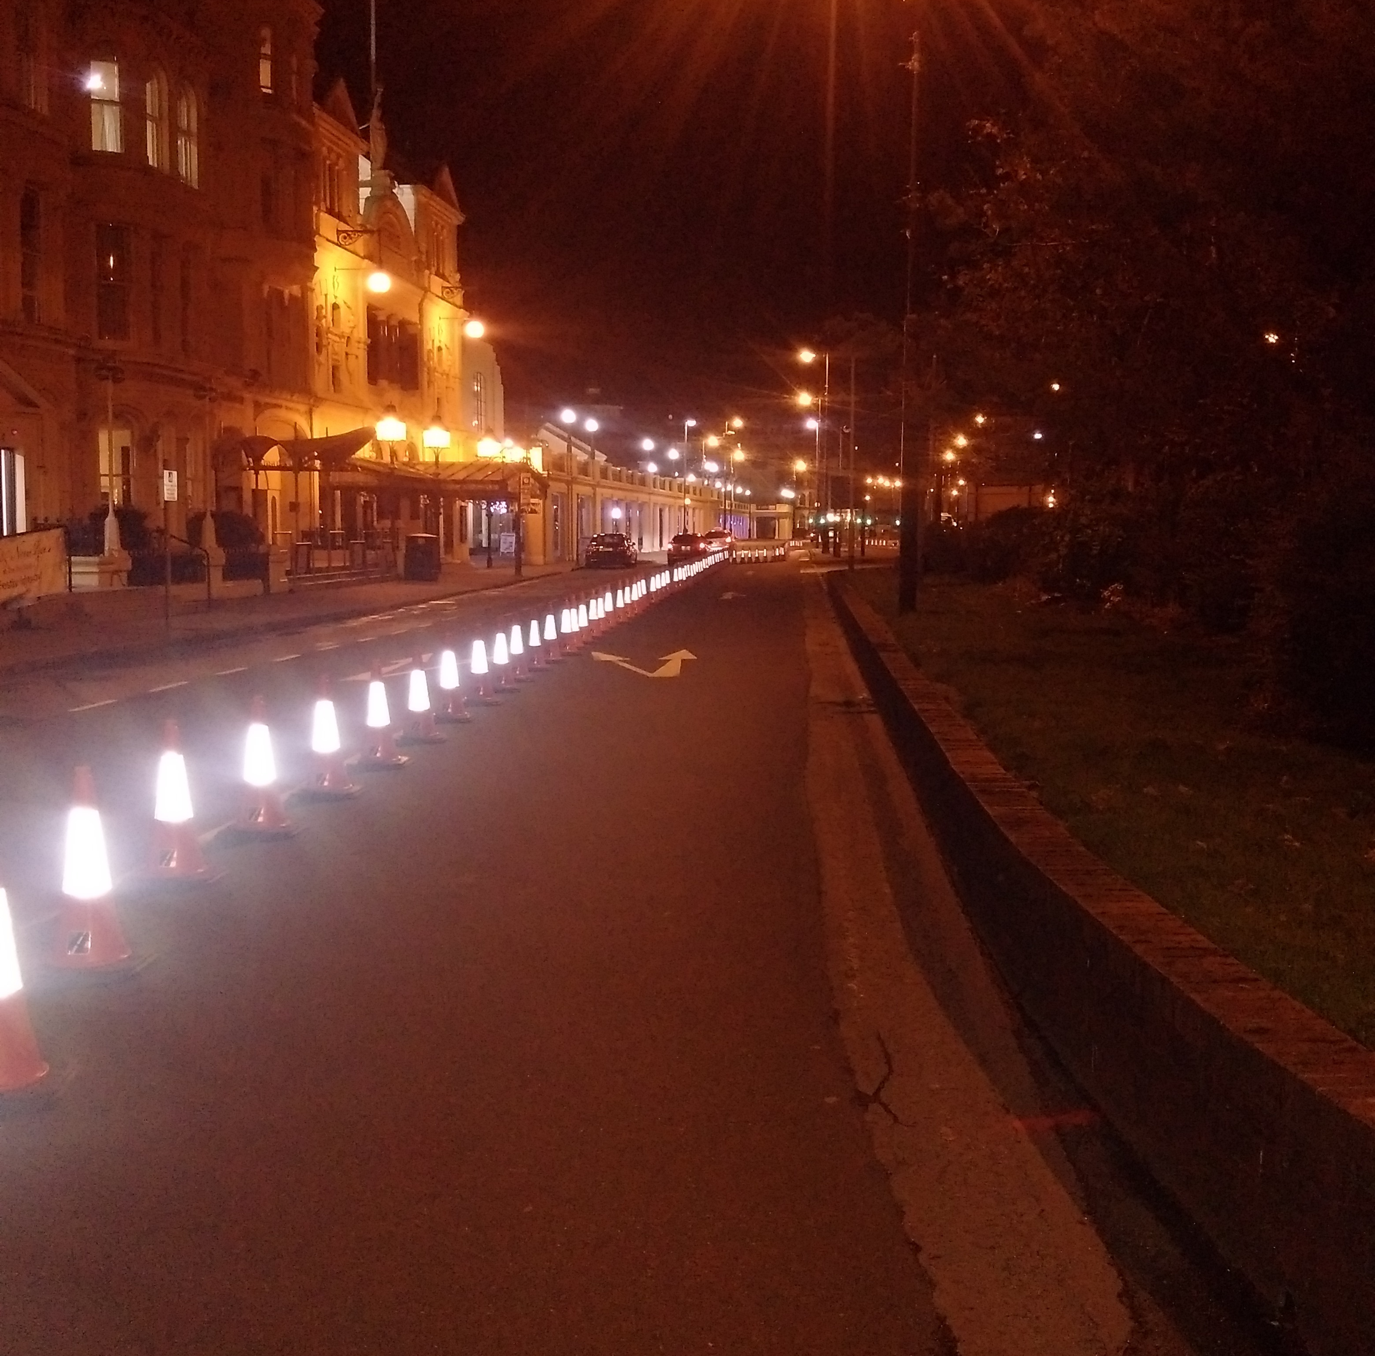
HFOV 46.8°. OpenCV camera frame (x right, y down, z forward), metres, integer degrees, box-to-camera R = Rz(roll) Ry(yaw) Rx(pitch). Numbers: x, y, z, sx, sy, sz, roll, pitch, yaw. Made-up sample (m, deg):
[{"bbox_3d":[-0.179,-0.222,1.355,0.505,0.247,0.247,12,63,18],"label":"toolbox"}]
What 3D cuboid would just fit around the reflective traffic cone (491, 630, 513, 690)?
[{"bbox_3d":[-1.884,-0.225,16.018,0.400,0.750,0.400,1,5,3],"label":"reflective traffic cone"}]

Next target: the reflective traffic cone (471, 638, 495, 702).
[{"bbox_3d":[-1.955,-0.133,15.025,0.400,0.750,0.400,1,5,3],"label":"reflective traffic cone"}]

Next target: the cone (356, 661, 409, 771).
[{"bbox_3d":[-2.121,0.247,10.913,0.400,0.750,0.400,1,5,3],"label":"cone"}]

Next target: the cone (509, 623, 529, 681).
[{"bbox_3d":[-1.861,-0.345,17.311,0.400,0.750,0.400,1,5,3],"label":"cone"}]

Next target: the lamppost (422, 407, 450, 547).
[{"bbox_3d":[-8.272,-6.203,52.516,0.760,5.286,0.760,1,5,3],"label":"lamppost"}]

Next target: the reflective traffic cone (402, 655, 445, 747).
[{"bbox_3d":[-1.987,0.161,11.856,0.400,0.750,0.400,1,5,3],"label":"reflective traffic cone"}]

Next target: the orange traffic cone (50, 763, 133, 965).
[{"bbox_3d":[-2.183,0.704,5.791,0.400,0.750,0.400,1,5,3],"label":"orange traffic cone"}]

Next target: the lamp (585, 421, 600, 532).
[{"bbox_3d":[-4.437,-8.901,74.999,0.550,6.609,0.550,1,5,3],"label":"lamp"}]

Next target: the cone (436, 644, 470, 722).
[{"bbox_3d":[-2.020,-0.004,13.493,0.400,0.750,0.400,1,5,3],"label":"cone"}]

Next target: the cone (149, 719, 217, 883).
[{"bbox_3d":[-2.386,0.572,7.394,0.400,0.750,0.400,1,5,3],"label":"cone"}]

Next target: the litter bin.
[{"bbox_3d":[-7.214,-3.286,43.200,0.850,1.330,0.800,1,5,3],"label":"litter bin"}]

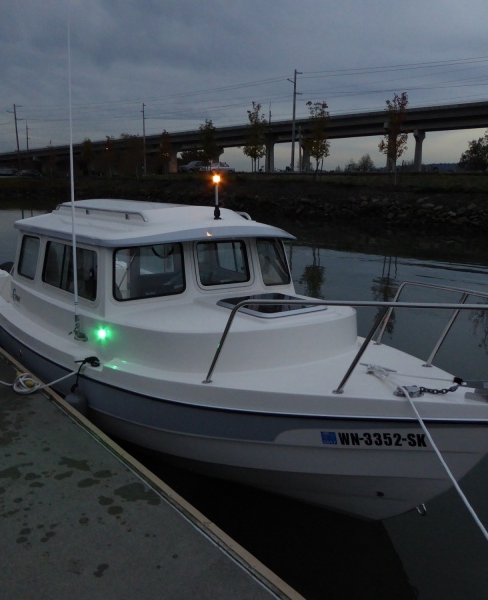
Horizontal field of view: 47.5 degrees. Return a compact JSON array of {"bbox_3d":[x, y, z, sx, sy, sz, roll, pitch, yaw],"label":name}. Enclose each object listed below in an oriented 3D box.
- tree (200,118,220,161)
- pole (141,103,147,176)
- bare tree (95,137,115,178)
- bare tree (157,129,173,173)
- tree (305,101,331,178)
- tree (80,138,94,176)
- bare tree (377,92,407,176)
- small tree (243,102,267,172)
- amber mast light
[{"bbox_3d":[-2.366,-10.407,38.139,1.570,3.960,1.570,1,13,0],"label":"tree"},{"bbox_3d":[-16.957,-27.212,94.357,1.000,12.110,0.500,-2,13,-10],"label":"pole"},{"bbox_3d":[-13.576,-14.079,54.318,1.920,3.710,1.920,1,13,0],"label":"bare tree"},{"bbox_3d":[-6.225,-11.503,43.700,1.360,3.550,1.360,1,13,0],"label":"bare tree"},{"bbox_3d":[3.796,-8.380,29.263,1.410,4.070,1.410,1,13,0],"label":"tree"},{"bbox_3d":[-16.338,-15.016,58.255,1.620,3.740,1.620,1,13,0],"label":"tree"},{"bbox_3d":[6.694,-7.248,24.852,1.460,3.870,1.460,1,13,0],"label":"bare tree"},{"bbox_3d":[0.604,-9.622,33.649,1.520,4.480,1.520,1,13,0],"label":"small tree"},{"bbox_3d":[-0.214,-0.813,4.400,0.060,0.365,0.060,-8,15,-34],"label":"amber mast light"}]

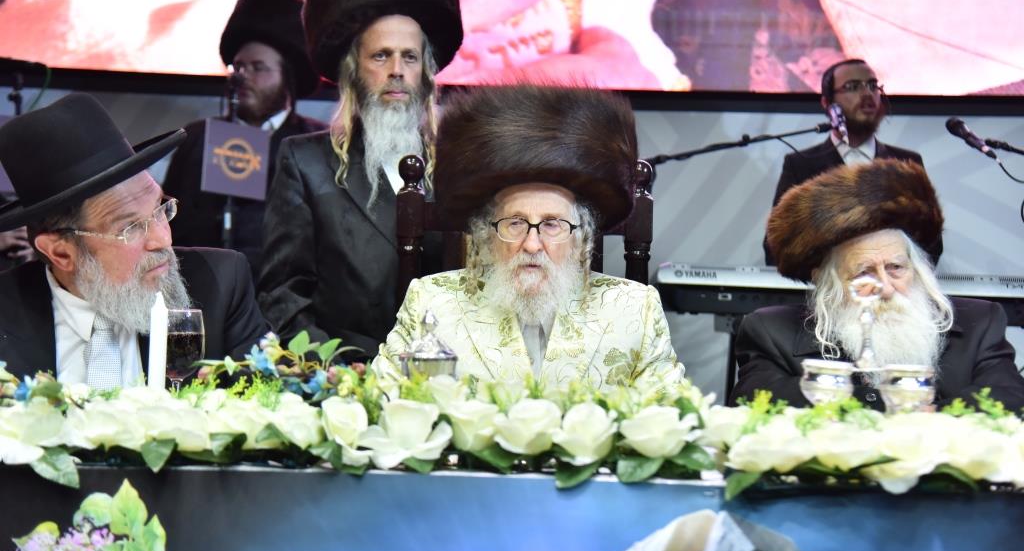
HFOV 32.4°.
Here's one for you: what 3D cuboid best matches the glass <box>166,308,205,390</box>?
[{"bbox_3d":[-0.456,0.136,2.398,0.076,0.175,0.076,1,-1,0],"label":"glass"}]

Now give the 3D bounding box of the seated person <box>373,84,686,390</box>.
[{"bbox_3d":[0.021,0.380,2.864,0.540,1.410,0.680,1,-1,0],"label":"seated person"}]

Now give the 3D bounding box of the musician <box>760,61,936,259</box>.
[{"bbox_3d":[1.062,0.171,5.580,0.540,1.720,0.420,1,-1,-6],"label":"musician"}]

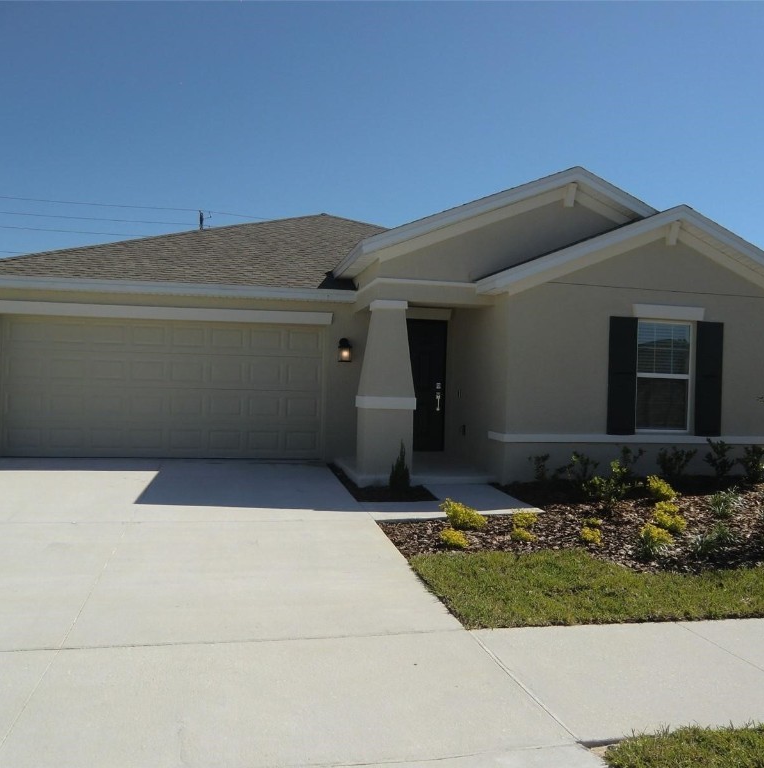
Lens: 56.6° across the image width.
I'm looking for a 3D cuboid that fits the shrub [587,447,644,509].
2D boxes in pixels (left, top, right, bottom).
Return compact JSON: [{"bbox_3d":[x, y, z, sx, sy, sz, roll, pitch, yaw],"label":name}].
[{"bbox_3d":[2.792,1.086,8.402,0.680,0.700,0.600,1,0,-12],"label":"shrub"}]

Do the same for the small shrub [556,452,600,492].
[{"bbox_3d":[2.579,1.129,9.297,0.540,0.520,0.480,1,0,-12],"label":"small shrub"}]

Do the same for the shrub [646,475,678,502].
[{"bbox_3d":[3.495,1.279,8.756,0.380,0.330,0.370,1,0,-12],"label":"shrub"}]

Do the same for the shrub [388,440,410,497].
[{"bbox_3d":[0.224,1.014,8.758,0.270,0.640,0.270,1,0,-12],"label":"shrub"}]

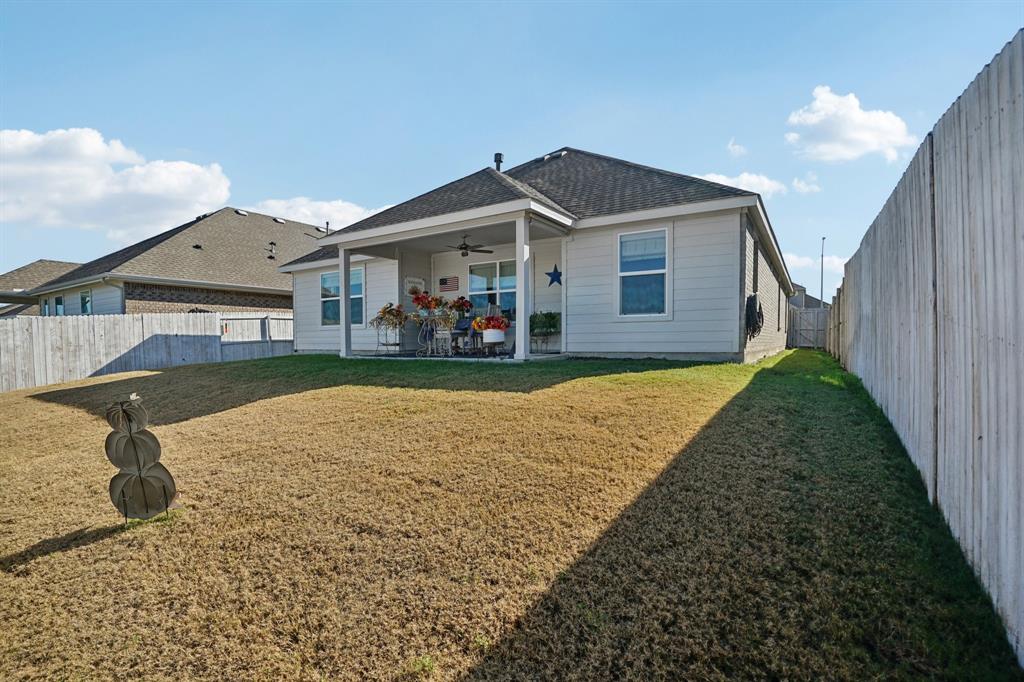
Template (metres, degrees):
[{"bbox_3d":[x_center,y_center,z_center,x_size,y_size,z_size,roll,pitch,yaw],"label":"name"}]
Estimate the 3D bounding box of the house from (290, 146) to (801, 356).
[{"bbox_3d":[1.860,-3.120,15.720,12.700,7.100,16.200,0,0,33],"label":"house"}]

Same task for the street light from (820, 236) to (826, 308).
[{"bbox_3d":[21.400,-2.950,31.300,0.350,8.500,1.800,0,0,33],"label":"street light"}]

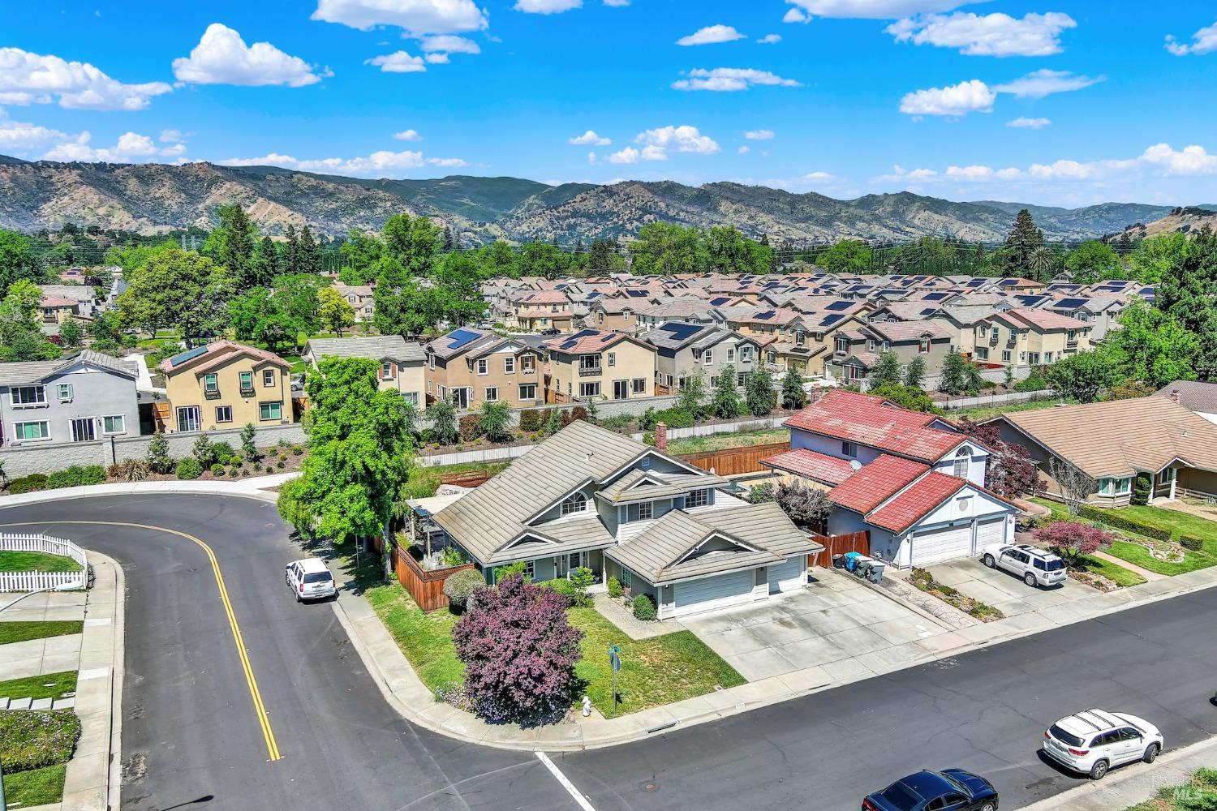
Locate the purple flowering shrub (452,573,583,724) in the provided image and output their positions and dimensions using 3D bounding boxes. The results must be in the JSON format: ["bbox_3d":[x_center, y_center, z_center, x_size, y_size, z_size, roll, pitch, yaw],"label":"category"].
[{"bbox_3d":[-3.940,10.567,42.754,5.550,5.550,5.550,-1,9,0],"label":"purple flowering shrub"}]

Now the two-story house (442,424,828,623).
[{"bbox_3d":[0.494,6.241,59.933,18.419,7.901,18.469,-6,10,-25],"label":"two-story house"}]

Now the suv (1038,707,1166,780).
[{"bbox_3d":[19.473,13.107,38.482,4.890,1.730,1.925,-5,10,-25],"label":"suv"}]

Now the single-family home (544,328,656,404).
[{"bbox_3d":[-2.058,-5.769,131.542,12.700,8.250,14.300,-5,10,-25],"label":"single-family home"}]

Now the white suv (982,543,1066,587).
[{"bbox_3d":[24.530,9.175,58.114,1.830,1.830,4.810,-6,11,-30],"label":"white suv"}]

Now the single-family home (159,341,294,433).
[{"bbox_3d":[-44.111,-2.710,113.484,13.200,8.900,13.800,-5,10,-25],"label":"single-family home"}]

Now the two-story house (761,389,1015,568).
[{"bbox_3d":[19.965,4.332,71.347,15.500,7.750,20.600,-5,10,-26],"label":"two-story house"}]

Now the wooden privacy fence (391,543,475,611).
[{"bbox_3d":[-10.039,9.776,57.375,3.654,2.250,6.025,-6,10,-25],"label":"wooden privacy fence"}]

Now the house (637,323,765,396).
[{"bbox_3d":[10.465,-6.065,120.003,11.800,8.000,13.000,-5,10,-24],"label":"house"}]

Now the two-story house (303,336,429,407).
[{"bbox_3d":[-29.866,-3.858,120.224,12.400,8.700,14.100,-5,10,-25],"label":"two-story house"}]

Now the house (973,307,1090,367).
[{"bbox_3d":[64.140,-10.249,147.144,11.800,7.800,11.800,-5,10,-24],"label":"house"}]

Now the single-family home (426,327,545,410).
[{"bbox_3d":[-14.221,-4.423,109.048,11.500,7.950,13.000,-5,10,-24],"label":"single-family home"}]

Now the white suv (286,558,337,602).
[{"bbox_3d":[-17.782,10.209,58.460,2.010,1.920,5.130,-6,11,-27],"label":"white suv"}]

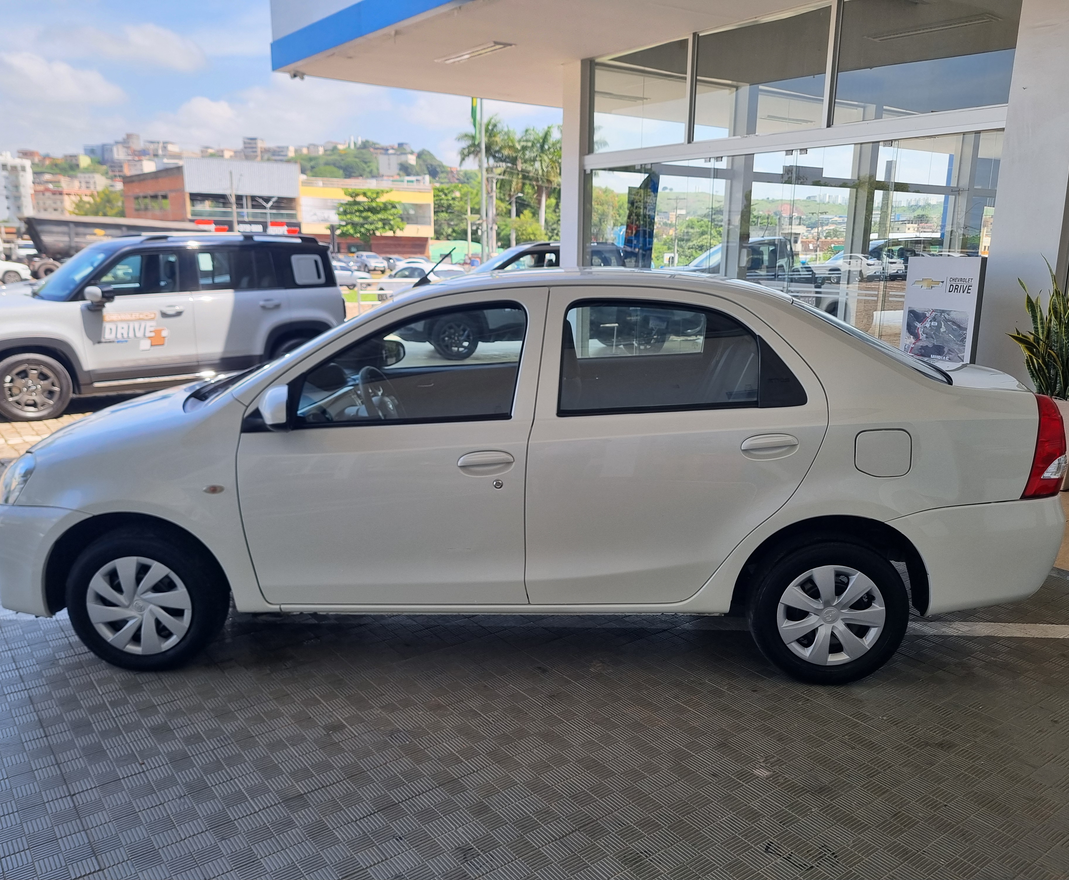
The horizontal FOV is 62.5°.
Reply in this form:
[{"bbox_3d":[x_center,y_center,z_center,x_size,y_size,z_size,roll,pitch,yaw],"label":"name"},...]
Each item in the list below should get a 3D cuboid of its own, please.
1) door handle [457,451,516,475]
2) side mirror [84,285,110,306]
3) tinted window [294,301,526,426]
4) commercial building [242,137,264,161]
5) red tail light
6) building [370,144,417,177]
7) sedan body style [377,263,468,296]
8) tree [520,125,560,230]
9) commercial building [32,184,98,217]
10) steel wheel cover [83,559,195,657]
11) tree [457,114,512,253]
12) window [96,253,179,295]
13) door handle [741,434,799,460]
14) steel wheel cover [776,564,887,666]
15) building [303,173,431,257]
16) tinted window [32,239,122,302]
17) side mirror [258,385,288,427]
[{"bbox_3d":[-0.173,0.081,3.103,0.208,0.090,0.055,1,13,0],"label":"door handle"},{"bbox_3d":[-3.863,-1.273,7.795,0.170,0.160,0.220,-10,17,-39],"label":"side mirror"},{"bbox_3d":[-0.439,-0.270,3.149,0.810,0.452,0.050,1,-6,0],"label":"tinted window"},{"bbox_3d":[-171.477,-176.783,536.996,10.500,16.000,10.000,3,13,12],"label":"commercial building"},{"bbox_3d":[1.879,0.016,3.244,0.240,0.400,0.270,1,13,1],"label":"red tail light"},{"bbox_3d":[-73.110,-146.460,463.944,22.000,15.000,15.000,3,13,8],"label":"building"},{"bbox_3d":[-4.349,-6.136,34.700,1.750,1.490,4.250,-10,16,-39],"label":"sedan body style"},{"bbox_3d":[0.933,-27.627,98.427,5.600,14.310,5.600,0,13,0],"label":"tree"},{"bbox_3d":[-173.250,-86.033,325.000,17.000,16.000,17.000,-12,18,-44],"label":"commercial building"},{"bbox_3d":[-1.460,0.613,3.256,0.396,0.396,0.050,1,13,0],"label":"steel wheel cover"},{"bbox_3d":[-5.039,-26.830,93.396,6.200,14.590,6.200,0,13,0],"label":"tree"},{"bbox_3d":[-3.660,-1.549,8.159,0.748,0.373,0.040,-10,3,-39],"label":"window"},{"bbox_3d":[0.825,0.024,3.086,0.205,0.088,0.055,1,13,0],"label":"door handle"},{"bbox_3d":[1.087,0.639,3.240,0.395,0.395,0.075,1,13,1],"label":"steel wheel cover"},{"bbox_3d":[-22.818,-27.483,110.582,16.270,10.200,14.000,-6,15,-26],"label":"building"},{"bbox_3d":[-4.642,-1.694,8.834,1.380,0.740,0.130,15,-25,49],"label":"tinted window"},{"bbox_3d":[-0.884,-0.122,3.010,0.110,0.150,0.200,1,13,1],"label":"side mirror"}]

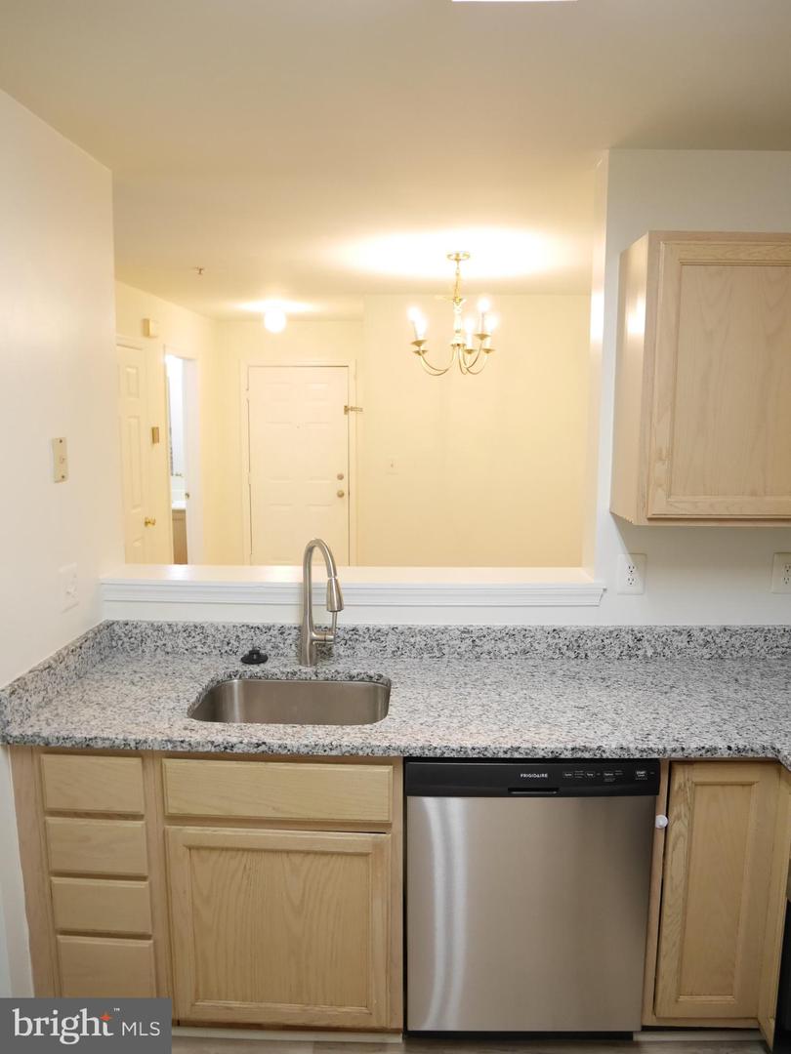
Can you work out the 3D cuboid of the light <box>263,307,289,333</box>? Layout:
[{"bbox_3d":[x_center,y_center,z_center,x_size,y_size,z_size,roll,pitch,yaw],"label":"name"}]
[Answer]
[{"bbox_3d":[-0.880,-1.514,5.337,0.180,0.180,0.180,0,9,2],"label":"light"}]

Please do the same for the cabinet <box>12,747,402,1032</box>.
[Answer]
[{"bbox_3d":[-0.455,0.877,2.133,0.975,0.775,0.600,0,9,2],"label":"cabinet"}]

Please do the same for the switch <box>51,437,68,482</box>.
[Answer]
[{"bbox_3d":[-0.943,-0.189,2.054,0.010,0.119,0.075,0,9,2],"label":"switch"}]

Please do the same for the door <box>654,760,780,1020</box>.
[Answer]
[{"bbox_3d":[0.779,0.891,1.778,0.253,0.680,0.020,0,9,2],"label":"door"}]

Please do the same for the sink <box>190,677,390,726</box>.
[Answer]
[{"bbox_3d":[-0.285,0.587,2.040,0.550,0.200,0.400,0,9,2],"label":"sink"}]

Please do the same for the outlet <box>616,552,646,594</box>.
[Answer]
[{"bbox_3d":[0.739,0.148,2.287,0.080,0.125,0.009,0,9,2],"label":"outlet"}]

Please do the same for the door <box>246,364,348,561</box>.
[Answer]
[{"bbox_3d":[-0.823,-0.340,6.331,0.855,2.047,0.045,0,9,2],"label":"door"}]

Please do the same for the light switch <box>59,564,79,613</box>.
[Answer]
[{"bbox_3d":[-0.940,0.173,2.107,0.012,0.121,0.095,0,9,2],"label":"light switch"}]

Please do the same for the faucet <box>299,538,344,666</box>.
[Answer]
[{"bbox_3d":[-0.199,0.236,2.161,0.115,0.415,0.255,-5,10,-27],"label":"faucet"}]

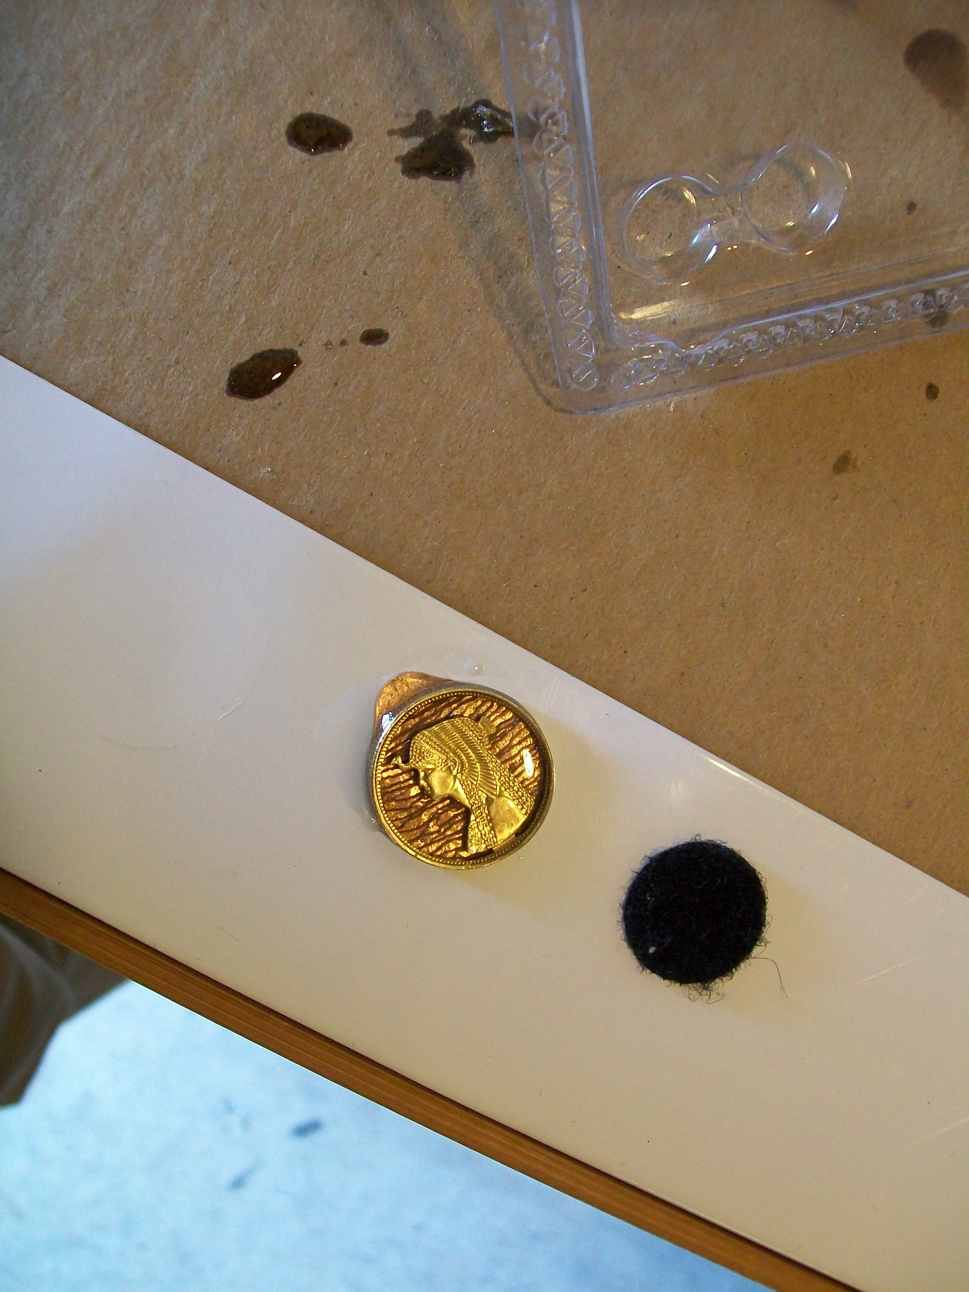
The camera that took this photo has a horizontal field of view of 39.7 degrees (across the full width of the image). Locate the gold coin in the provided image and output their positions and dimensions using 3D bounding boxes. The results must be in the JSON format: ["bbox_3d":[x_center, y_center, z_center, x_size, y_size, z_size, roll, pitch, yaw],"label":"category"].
[{"bbox_3d":[-0.003,0.017,0.182,0.025,0.004,0.027,0,93,-7],"label":"gold coin"}]

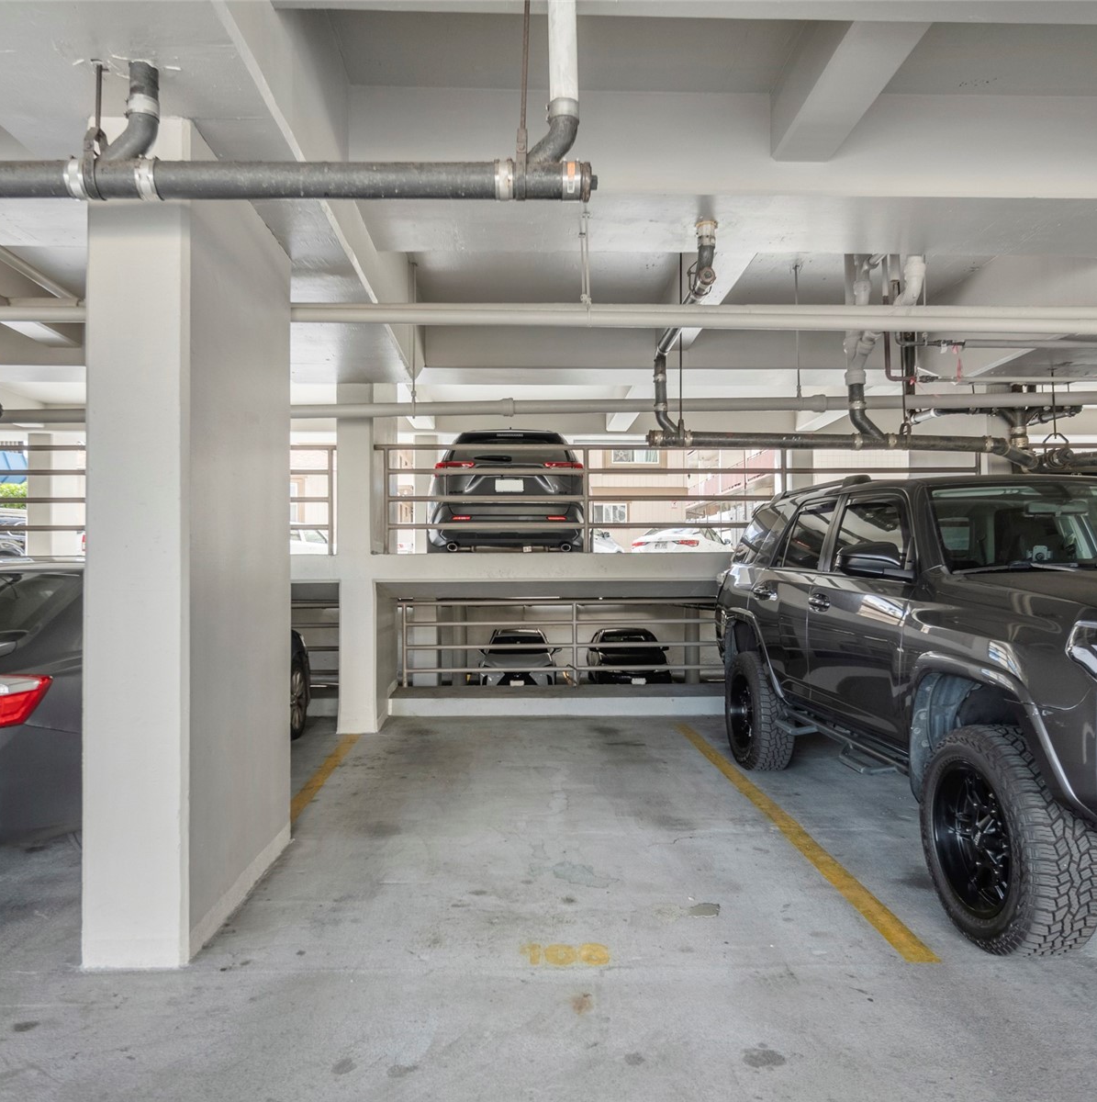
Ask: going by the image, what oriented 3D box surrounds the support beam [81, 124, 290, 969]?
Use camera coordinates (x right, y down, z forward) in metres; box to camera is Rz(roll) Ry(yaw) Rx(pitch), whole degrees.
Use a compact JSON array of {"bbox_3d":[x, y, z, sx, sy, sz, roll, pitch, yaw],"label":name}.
[{"bbox_3d":[-1.508,-0.033,3.748,0.369,3.062,1.366,0,-1,-2],"label":"support beam"}]

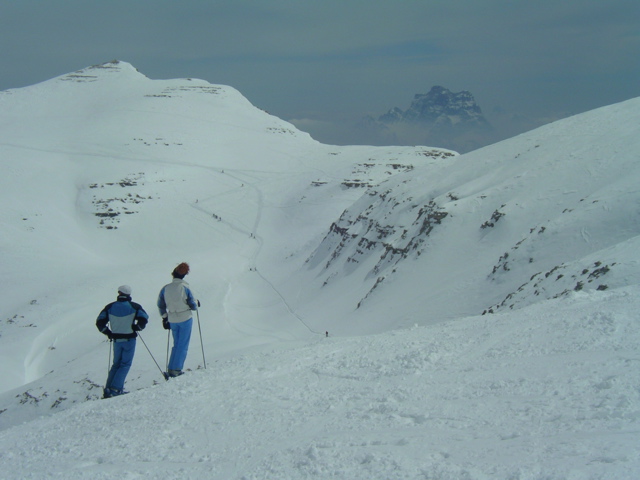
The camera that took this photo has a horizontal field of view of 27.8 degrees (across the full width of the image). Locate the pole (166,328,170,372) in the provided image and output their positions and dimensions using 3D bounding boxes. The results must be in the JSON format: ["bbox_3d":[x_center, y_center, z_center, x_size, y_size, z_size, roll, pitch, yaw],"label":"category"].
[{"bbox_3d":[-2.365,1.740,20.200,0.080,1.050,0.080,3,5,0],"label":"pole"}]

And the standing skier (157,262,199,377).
[{"bbox_3d":[-2.213,1.239,20.100,0.600,1.750,0.480,1,5,15],"label":"standing skier"}]

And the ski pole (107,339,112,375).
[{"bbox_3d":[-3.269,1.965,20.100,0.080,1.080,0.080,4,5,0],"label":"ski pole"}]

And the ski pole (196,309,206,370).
[{"bbox_3d":[-1.842,1.491,20.200,0.080,1.100,0.080,-7,5,0],"label":"ski pole"}]

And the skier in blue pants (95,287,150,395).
[{"bbox_3d":[-3.052,1.569,20.000,0.760,1.740,0.520,1,5,8],"label":"skier in blue pants"}]

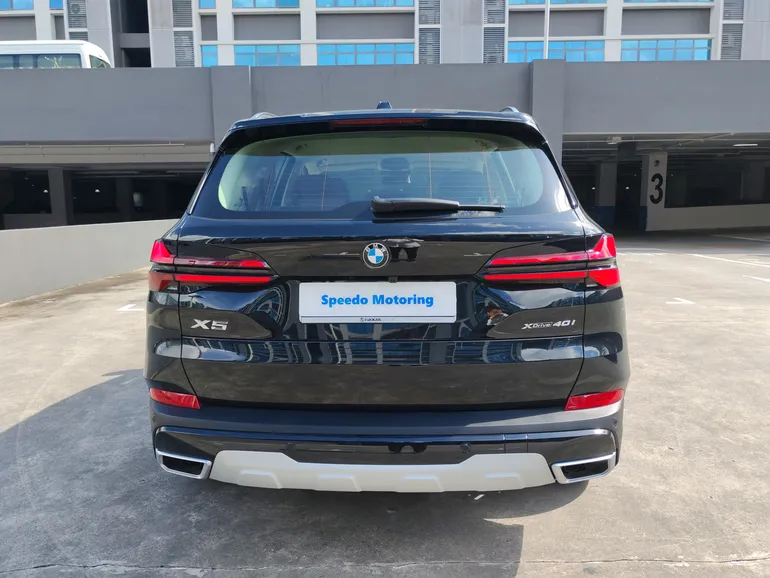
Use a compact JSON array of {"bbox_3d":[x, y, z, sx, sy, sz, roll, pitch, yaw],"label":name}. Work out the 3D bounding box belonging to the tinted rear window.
[{"bbox_3d":[-0.017,-0.407,2.299,1.360,0.410,0.130,0,-27,3],"label":"tinted rear window"}]

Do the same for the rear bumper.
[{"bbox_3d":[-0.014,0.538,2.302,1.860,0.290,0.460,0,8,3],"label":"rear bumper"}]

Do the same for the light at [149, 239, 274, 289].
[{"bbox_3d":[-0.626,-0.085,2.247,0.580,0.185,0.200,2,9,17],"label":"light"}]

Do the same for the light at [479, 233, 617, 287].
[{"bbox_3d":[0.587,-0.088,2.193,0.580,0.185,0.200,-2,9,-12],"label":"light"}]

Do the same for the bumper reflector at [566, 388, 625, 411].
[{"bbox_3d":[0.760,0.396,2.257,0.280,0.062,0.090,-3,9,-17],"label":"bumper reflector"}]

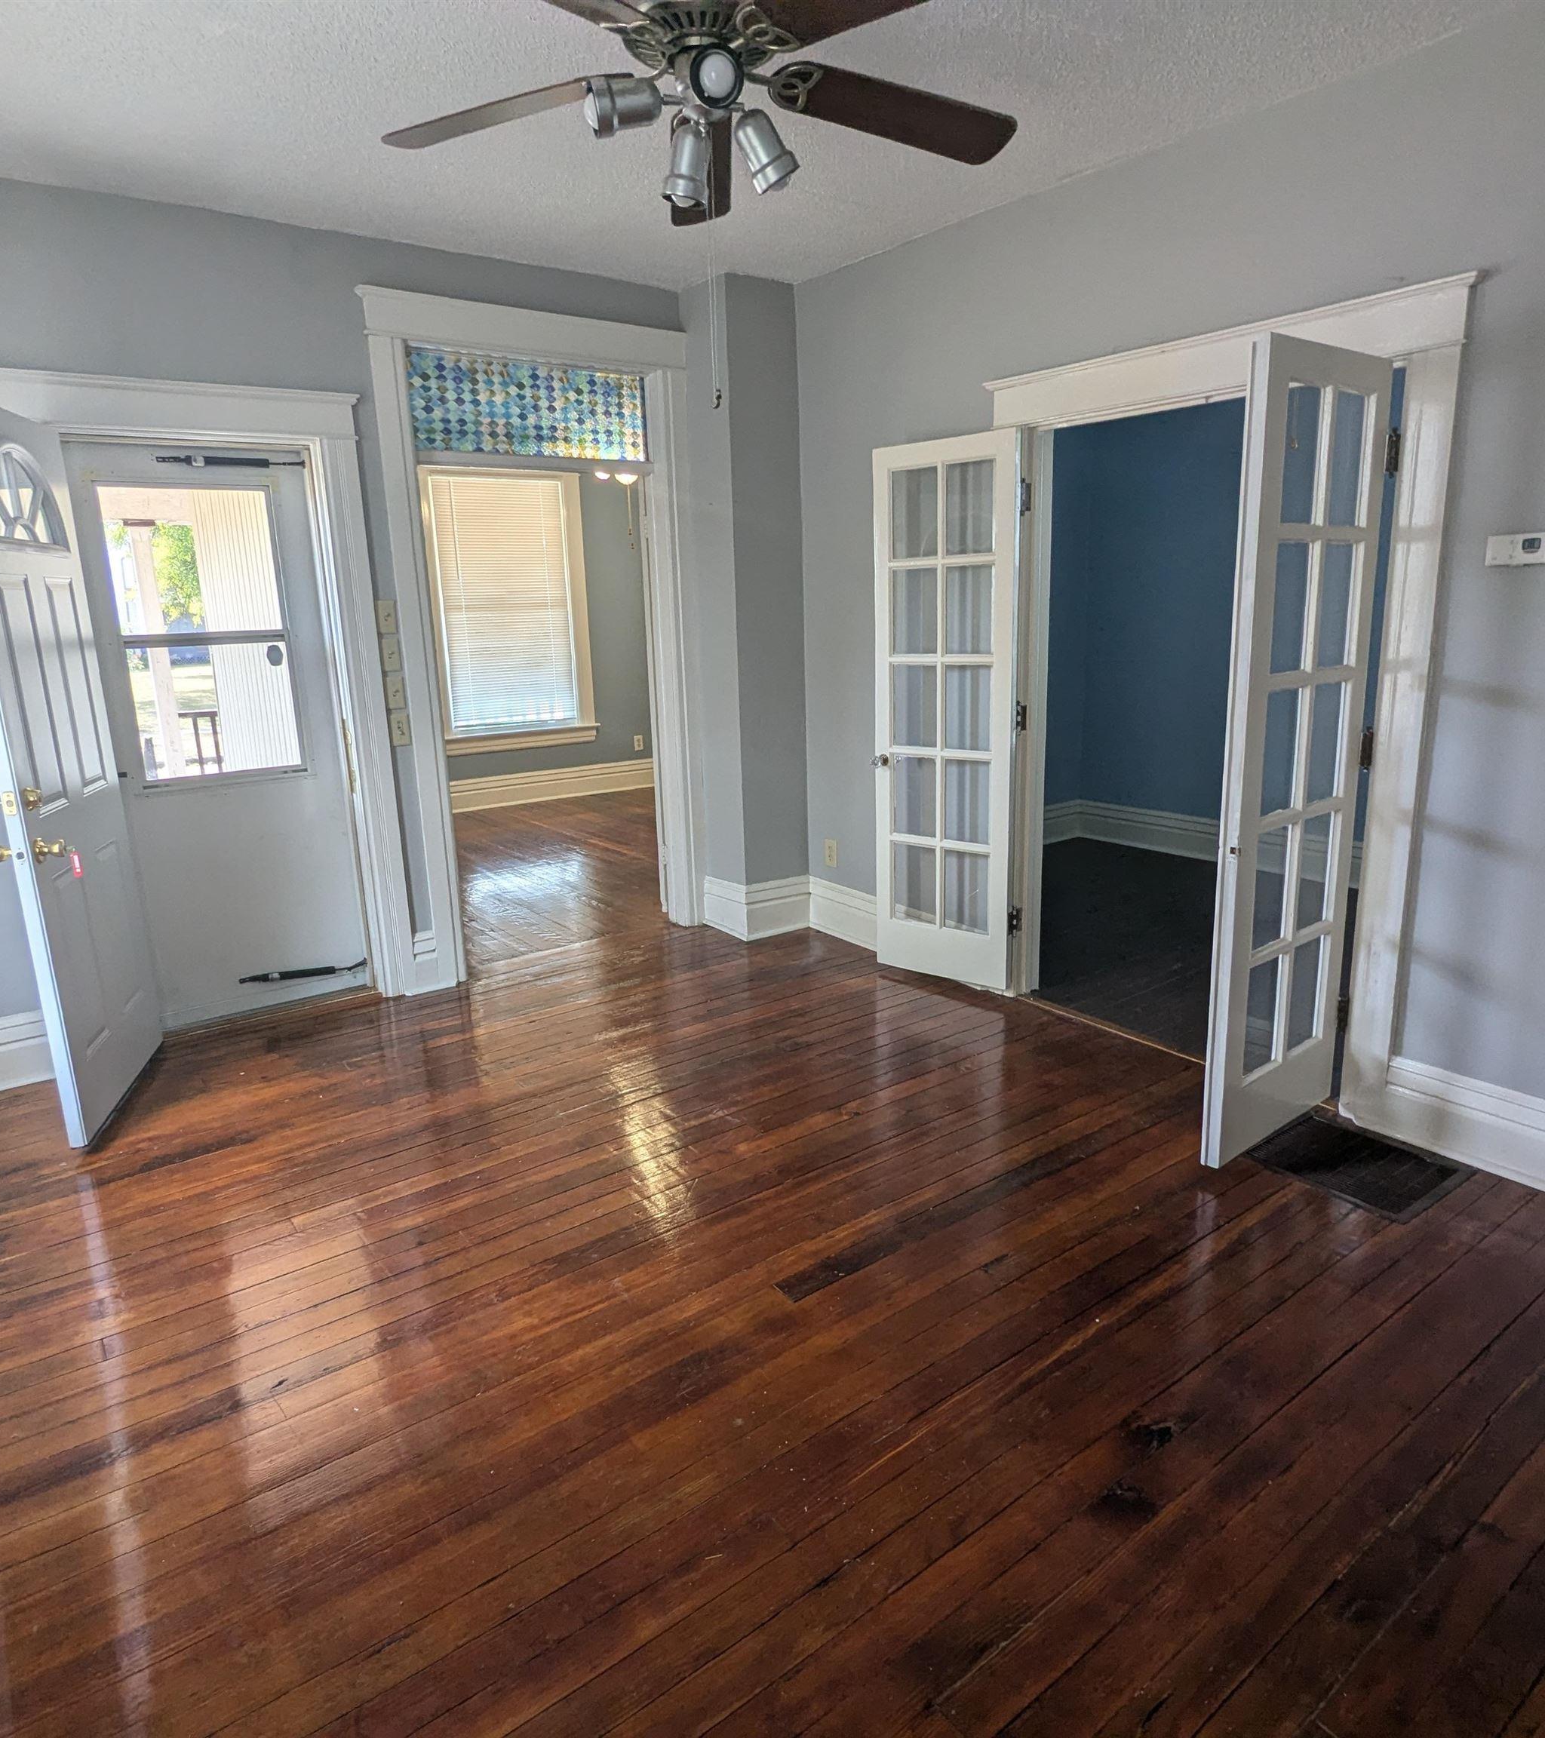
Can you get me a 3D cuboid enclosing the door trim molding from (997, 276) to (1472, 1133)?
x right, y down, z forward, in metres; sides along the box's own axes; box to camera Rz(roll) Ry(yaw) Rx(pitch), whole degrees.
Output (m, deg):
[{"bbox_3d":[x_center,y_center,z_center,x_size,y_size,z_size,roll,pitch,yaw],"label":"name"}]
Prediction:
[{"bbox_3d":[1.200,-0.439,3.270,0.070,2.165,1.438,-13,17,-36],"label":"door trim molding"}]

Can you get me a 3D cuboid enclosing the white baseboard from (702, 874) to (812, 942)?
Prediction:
[{"bbox_3d":[-0.085,0.155,5.083,0.340,0.227,0.402,-13,17,-36],"label":"white baseboard"}]

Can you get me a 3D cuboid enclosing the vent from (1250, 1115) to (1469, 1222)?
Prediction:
[{"bbox_3d":[1.536,0.773,2.825,0.390,0.012,0.430,-13,17,-36],"label":"vent"}]

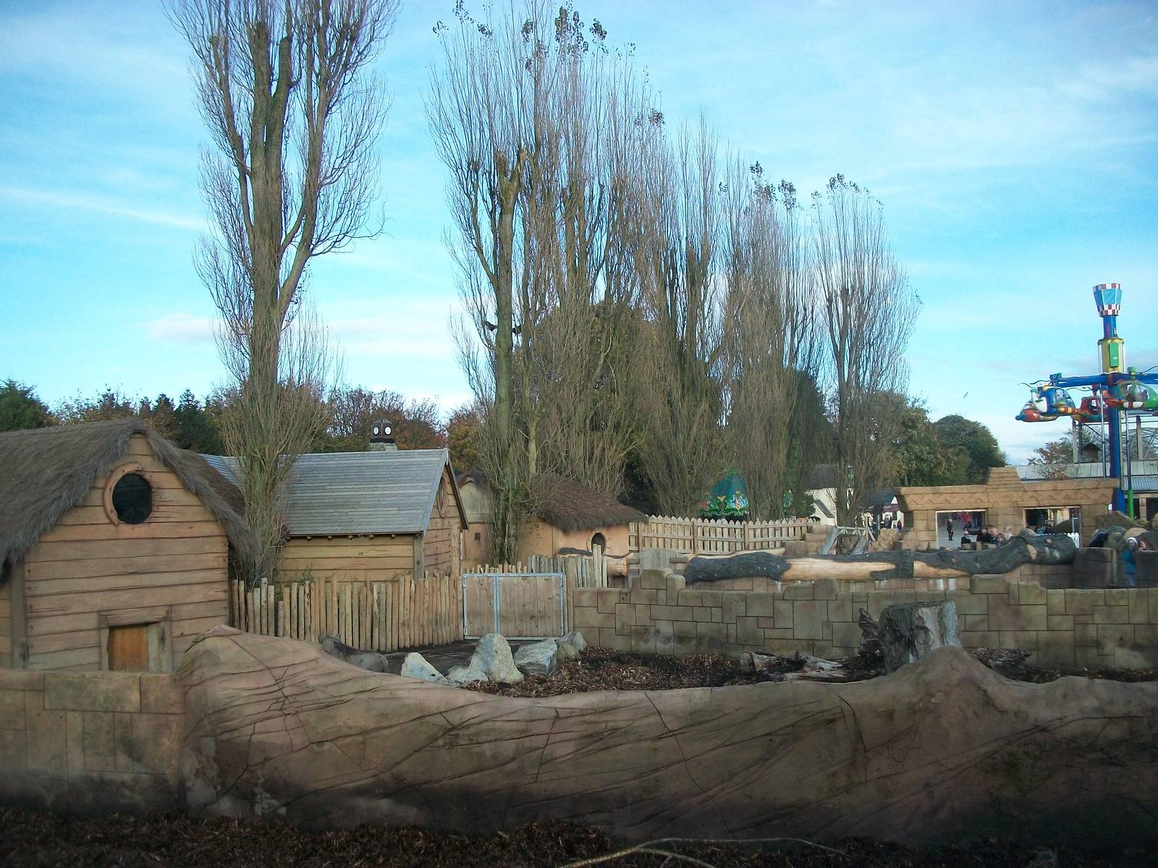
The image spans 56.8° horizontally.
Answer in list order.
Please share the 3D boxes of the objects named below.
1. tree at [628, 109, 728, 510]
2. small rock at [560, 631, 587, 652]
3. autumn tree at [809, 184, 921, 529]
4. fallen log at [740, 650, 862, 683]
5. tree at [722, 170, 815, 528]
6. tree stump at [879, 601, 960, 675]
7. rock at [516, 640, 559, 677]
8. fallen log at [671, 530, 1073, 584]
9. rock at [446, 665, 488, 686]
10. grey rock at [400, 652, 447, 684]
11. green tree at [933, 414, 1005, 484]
[{"bbox_3d":[3.863,-3.414,41.000,4.000,17.200,4.000,-1,-4,0],"label":"tree"},{"bbox_3d":[-0.084,3.234,16.600,0.430,0.360,0.380,-1,-4,0],"label":"small rock"},{"bbox_3d":[12.858,-3.122,49.000,4.800,17.500,4.600,-1,-4,0],"label":"autumn tree"},{"bbox_3d":[3.050,3.199,14.700,1.660,0.400,0.550,-2,-4,10],"label":"fallen log"},{"bbox_3d":[8.094,-3.003,45.500,4.100,16.900,4.100,-1,-4,0],"label":"tree"},{"bbox_3d":[4.728,2.852,14.900,1.100,1.050,1.020,-1,-4,0],"label":"tree stump"},{"bbox_3d":[-0.606,3.171,15.100,0.620,0.510,0.500,-1,-4,0],"label":"rock"},{"bbox_3d":[5.054,2.146,18.600,6.550,0.820,0.650,-2,-4,13],"label":"fallen log"},{"bbox_3d":[-1.526,3.278,14.500,0.580,0.300,0.450,-1,-4,0],"label":"rock"},{"bbox_3d":[-2.143,3.224,14.700,0.650,0.470,0.500,-1,-4,0],"label":"grey rock"},{"bbox_3d":[30.637,3.070,85.000,6.200,9.800,6.000,-1,-4,0],"label":"green tree"}]

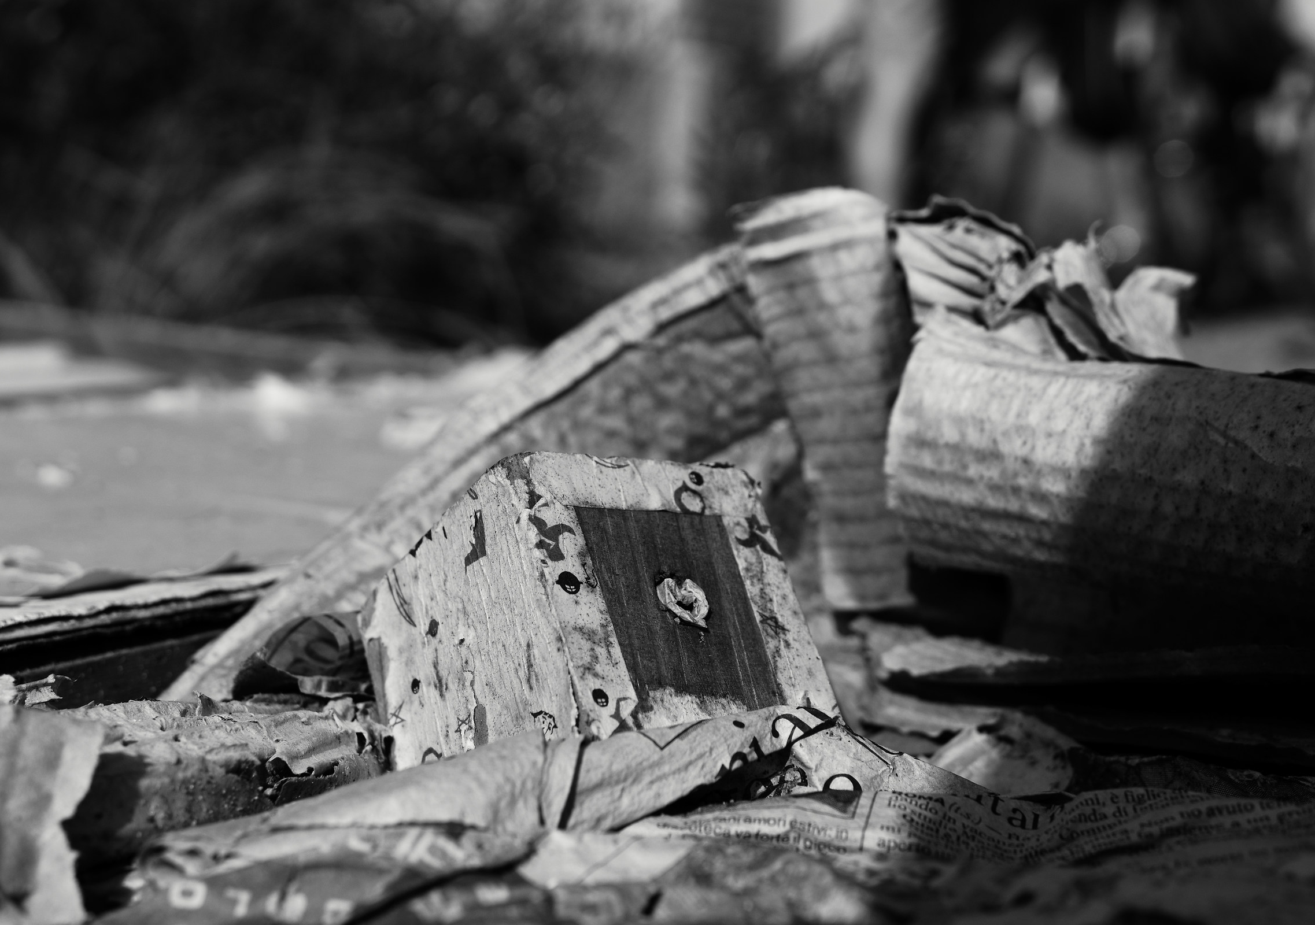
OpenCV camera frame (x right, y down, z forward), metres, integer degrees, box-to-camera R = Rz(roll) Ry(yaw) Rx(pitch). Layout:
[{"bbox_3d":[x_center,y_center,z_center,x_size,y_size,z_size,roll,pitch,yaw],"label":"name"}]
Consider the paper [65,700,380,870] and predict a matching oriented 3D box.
[{"bbox_3d":[-0.092,0.066,0.423,0.069,0.027,0.050,0,5,0],"label":"paper"}]

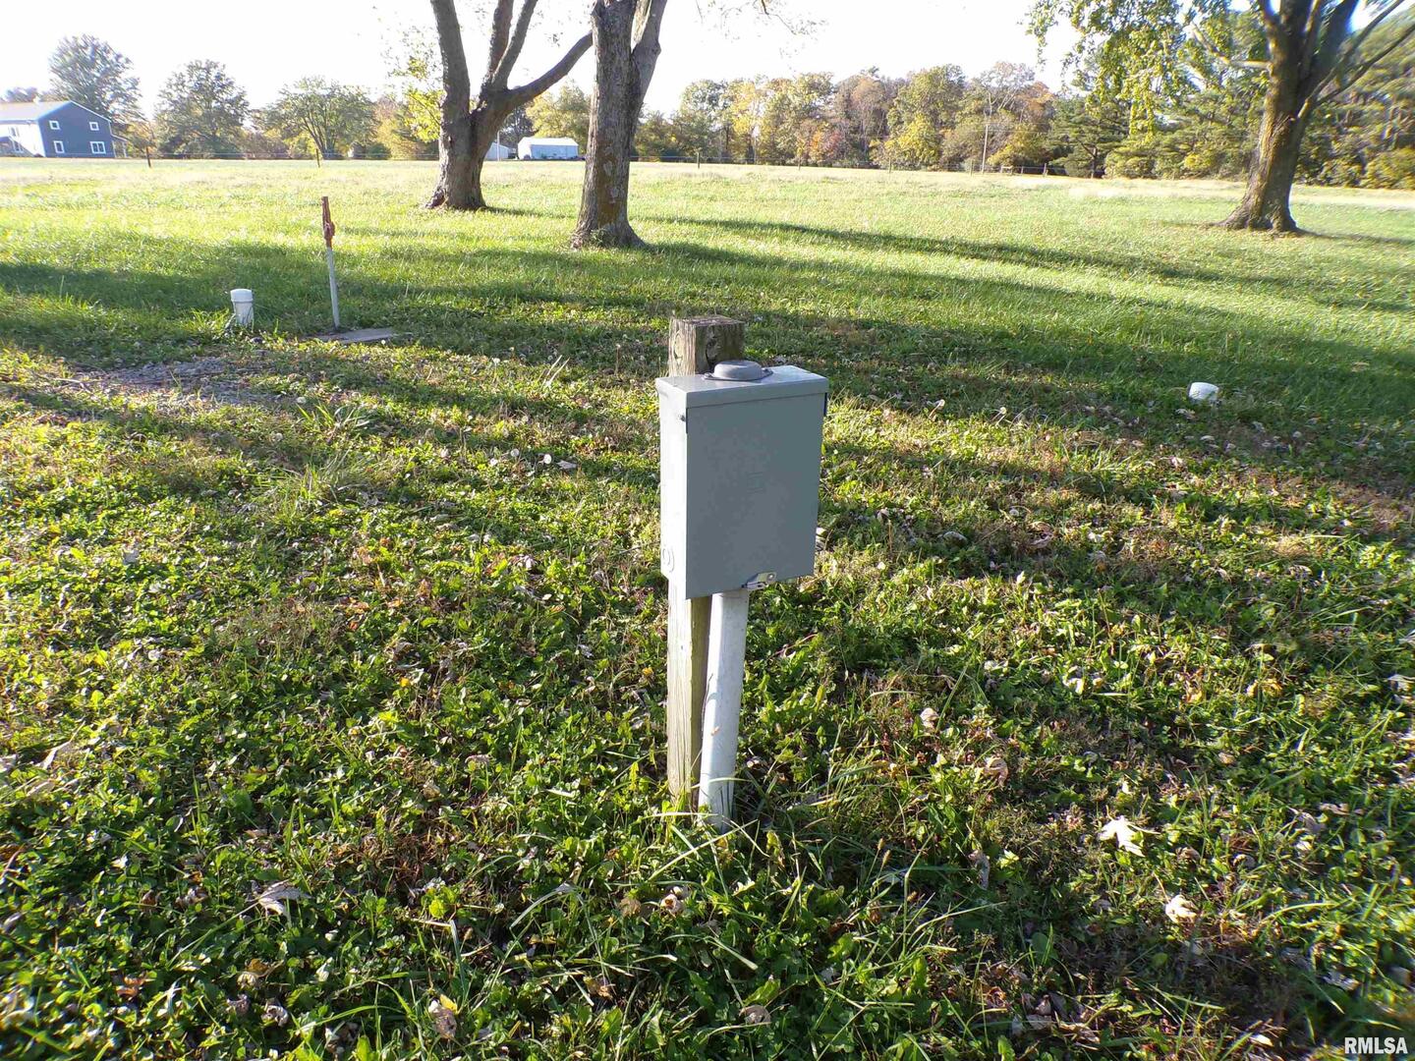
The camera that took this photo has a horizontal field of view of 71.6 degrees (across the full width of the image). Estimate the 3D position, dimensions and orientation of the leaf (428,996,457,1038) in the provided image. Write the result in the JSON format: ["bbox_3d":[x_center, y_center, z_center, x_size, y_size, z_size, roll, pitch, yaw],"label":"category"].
[{"bbox_3d":[-0.355,0.653,1.317,0.037,0.030,0.052,-6,22,-18],"label":"leaf"}]

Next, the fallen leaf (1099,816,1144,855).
[{"bbox_3d":[0.714,0.526,1.693,0.072,0.022,0.089,11,23,25],"label":"fallen leaf"}]

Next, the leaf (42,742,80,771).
[{"bbox_3d":[-1.235,0.432,1.875,0.060,0.022,0.079,-15,26,-35],"label":"leaf"}]

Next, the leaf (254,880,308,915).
[{"bbox_3d":[-0.661,0.572,1.526,0.076,0.025,0.047,-10,24,-26],"label":"leaf"}]

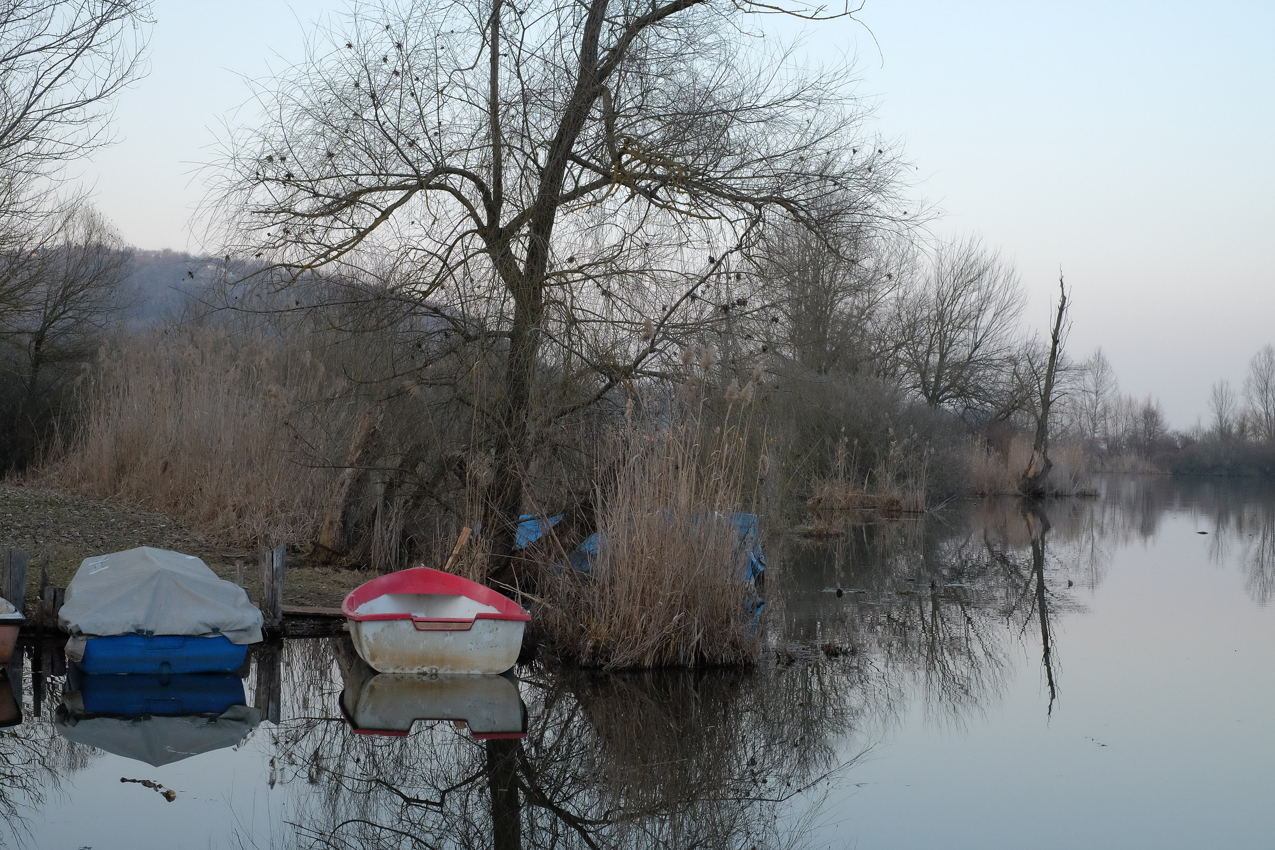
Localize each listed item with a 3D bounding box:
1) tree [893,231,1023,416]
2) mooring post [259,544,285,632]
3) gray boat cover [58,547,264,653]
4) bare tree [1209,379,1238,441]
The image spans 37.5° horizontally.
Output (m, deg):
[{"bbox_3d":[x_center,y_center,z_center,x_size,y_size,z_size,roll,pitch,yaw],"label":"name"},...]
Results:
[{"bbox_3d":[18.118,-4.007,107.403,7.600,13.649,7.300,2,0,0],"label":"tree"},{"bbox_3d":[-3.203,1.461,16.529,0.210,0.830,0.170,2,0,0],"label":"mooring post"},{"bbox_3d":[-3.825,1.347,15.188,1.500,0.630,3.200,2,-1,-15],"label":"gray boat cover"},{"bbox_3d":[57.731,-0.015,185.020,3.000,8.903,3.000,2,0,0],"label":"bare tree"}]

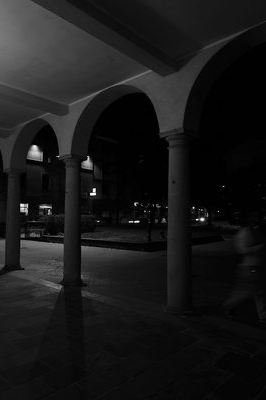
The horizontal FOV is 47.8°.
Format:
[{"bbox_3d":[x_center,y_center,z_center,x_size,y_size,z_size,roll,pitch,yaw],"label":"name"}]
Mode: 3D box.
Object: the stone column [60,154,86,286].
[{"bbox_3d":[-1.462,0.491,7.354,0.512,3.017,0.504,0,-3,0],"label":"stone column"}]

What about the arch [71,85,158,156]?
[{"bbox_3d":[-0.330,-1.704,6.411,2.577,1.266,0.492,-3,-4,43],"label":"arch"}]

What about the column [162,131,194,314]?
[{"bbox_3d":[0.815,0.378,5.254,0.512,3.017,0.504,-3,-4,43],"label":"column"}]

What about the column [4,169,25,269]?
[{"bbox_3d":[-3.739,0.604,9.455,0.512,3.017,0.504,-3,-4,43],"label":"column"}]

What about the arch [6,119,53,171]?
[{"bbox_3d":[-2.607,-1.592,8.512,2.577,1.266,0.492,-3,-4,43],"label":"arch"}]

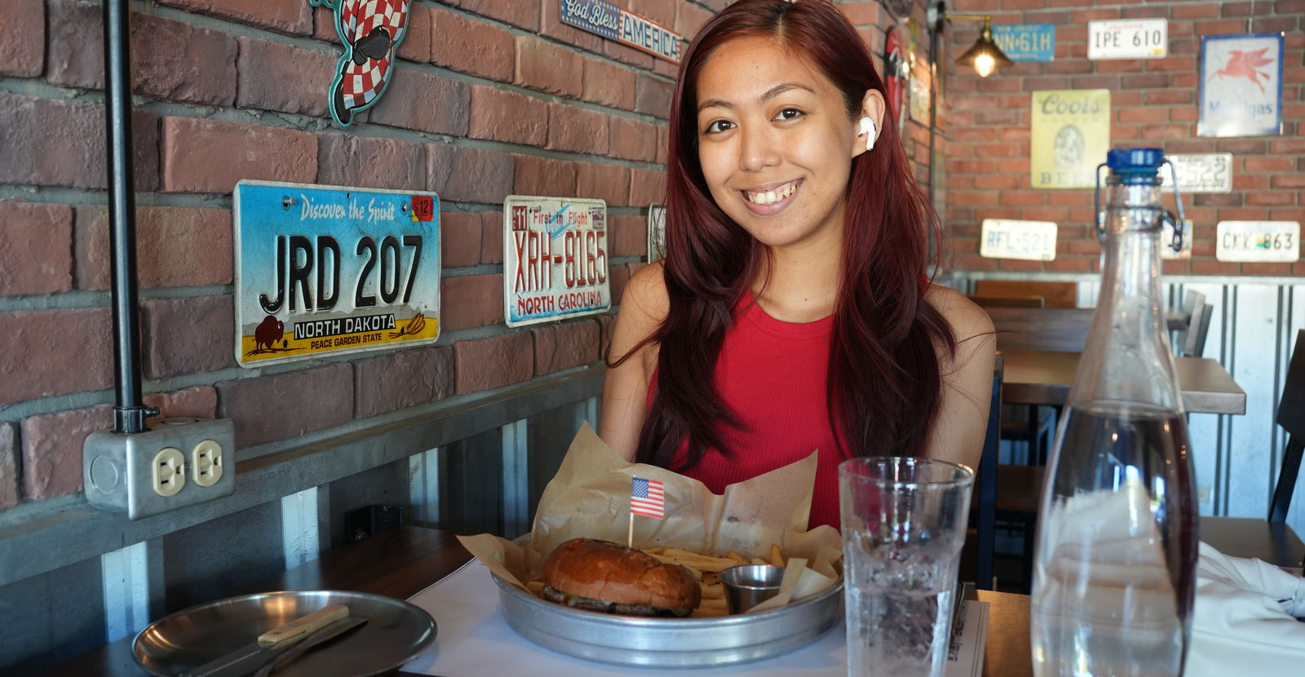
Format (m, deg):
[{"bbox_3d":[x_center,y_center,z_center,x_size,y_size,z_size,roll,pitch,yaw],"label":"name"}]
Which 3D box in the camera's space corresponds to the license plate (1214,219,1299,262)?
[{"bbox_3d":[2.446,-0.390,4.680,0.305,0.152,0.012,2,6,19],"label":"license plate"}]

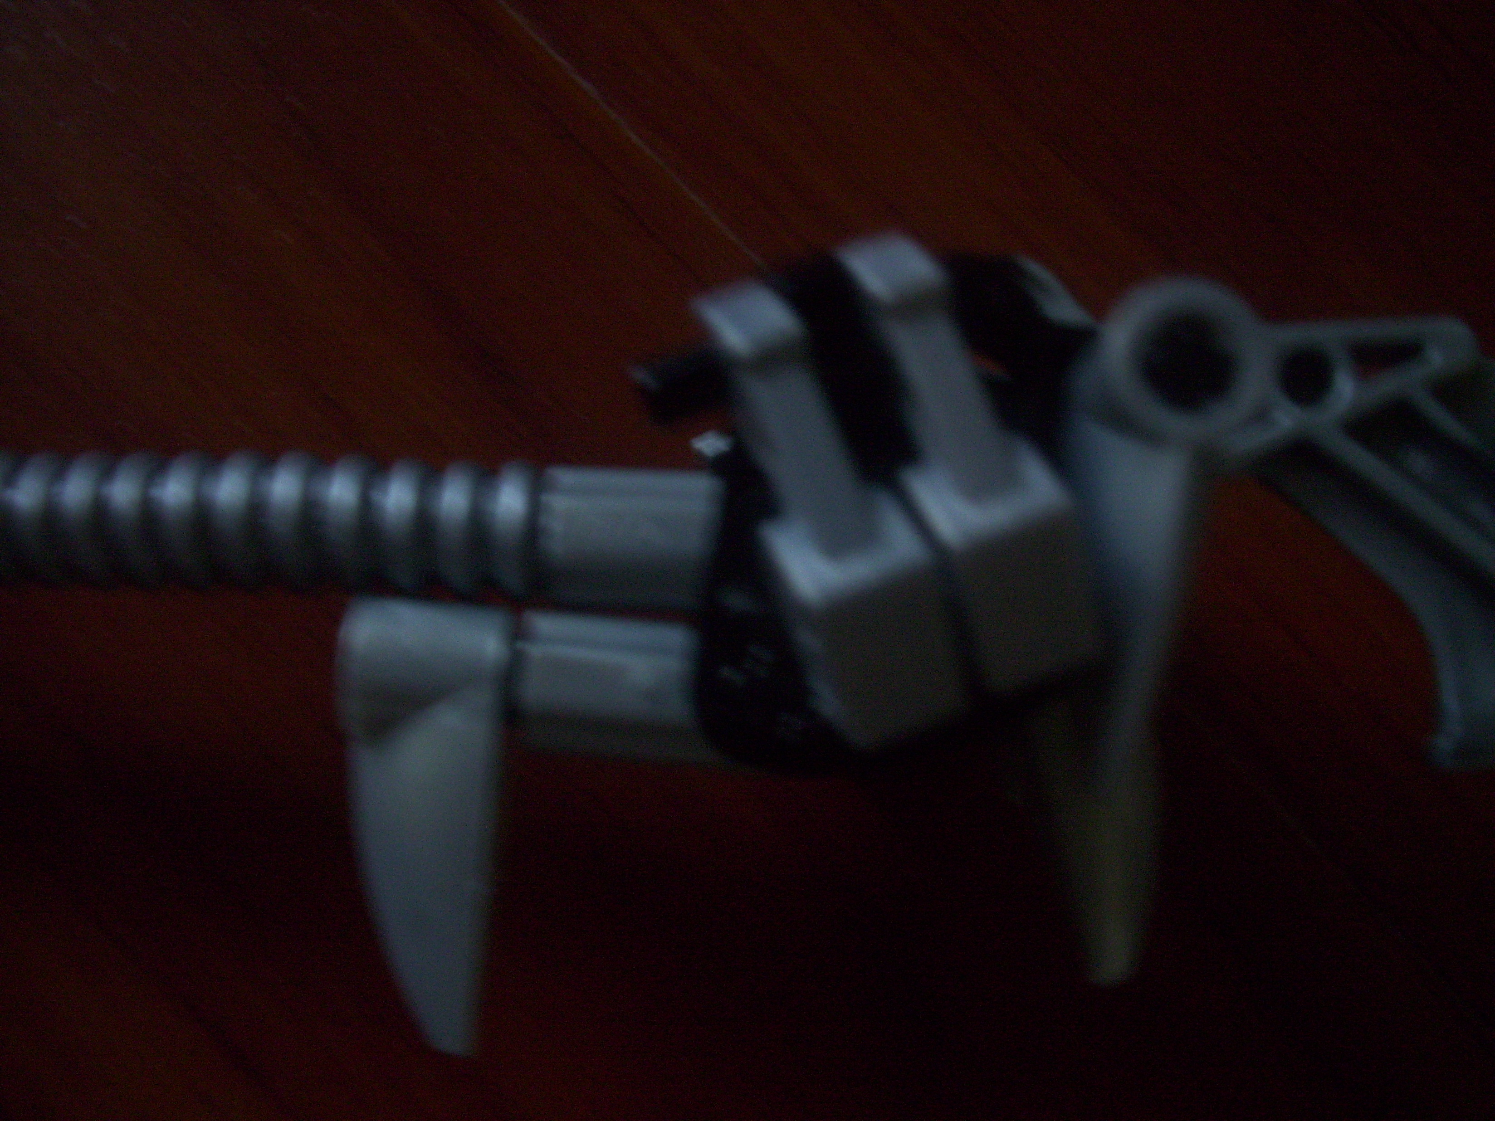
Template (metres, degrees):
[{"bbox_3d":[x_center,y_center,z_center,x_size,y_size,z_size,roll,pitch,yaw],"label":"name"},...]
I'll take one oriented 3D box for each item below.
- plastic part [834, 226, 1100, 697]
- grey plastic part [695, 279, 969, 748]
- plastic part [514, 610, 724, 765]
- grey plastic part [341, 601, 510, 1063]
[{"bbox_3d":[0.012,-0.005,0.076,0.006,0.022,0.009,-22,34,-5],"label":"plastic part"},{"bbox_3d":[0.005,-0.002,0.075,0.006,0.022,0.009,-22,34,-5],"label":"grey plastic part"},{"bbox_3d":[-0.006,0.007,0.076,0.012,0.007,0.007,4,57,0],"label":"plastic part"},{"bbox_3d":[-0.016,0.013,0.074,0.008,0.007,0.022,-2,83,0],"label":"grey plastic part"}]

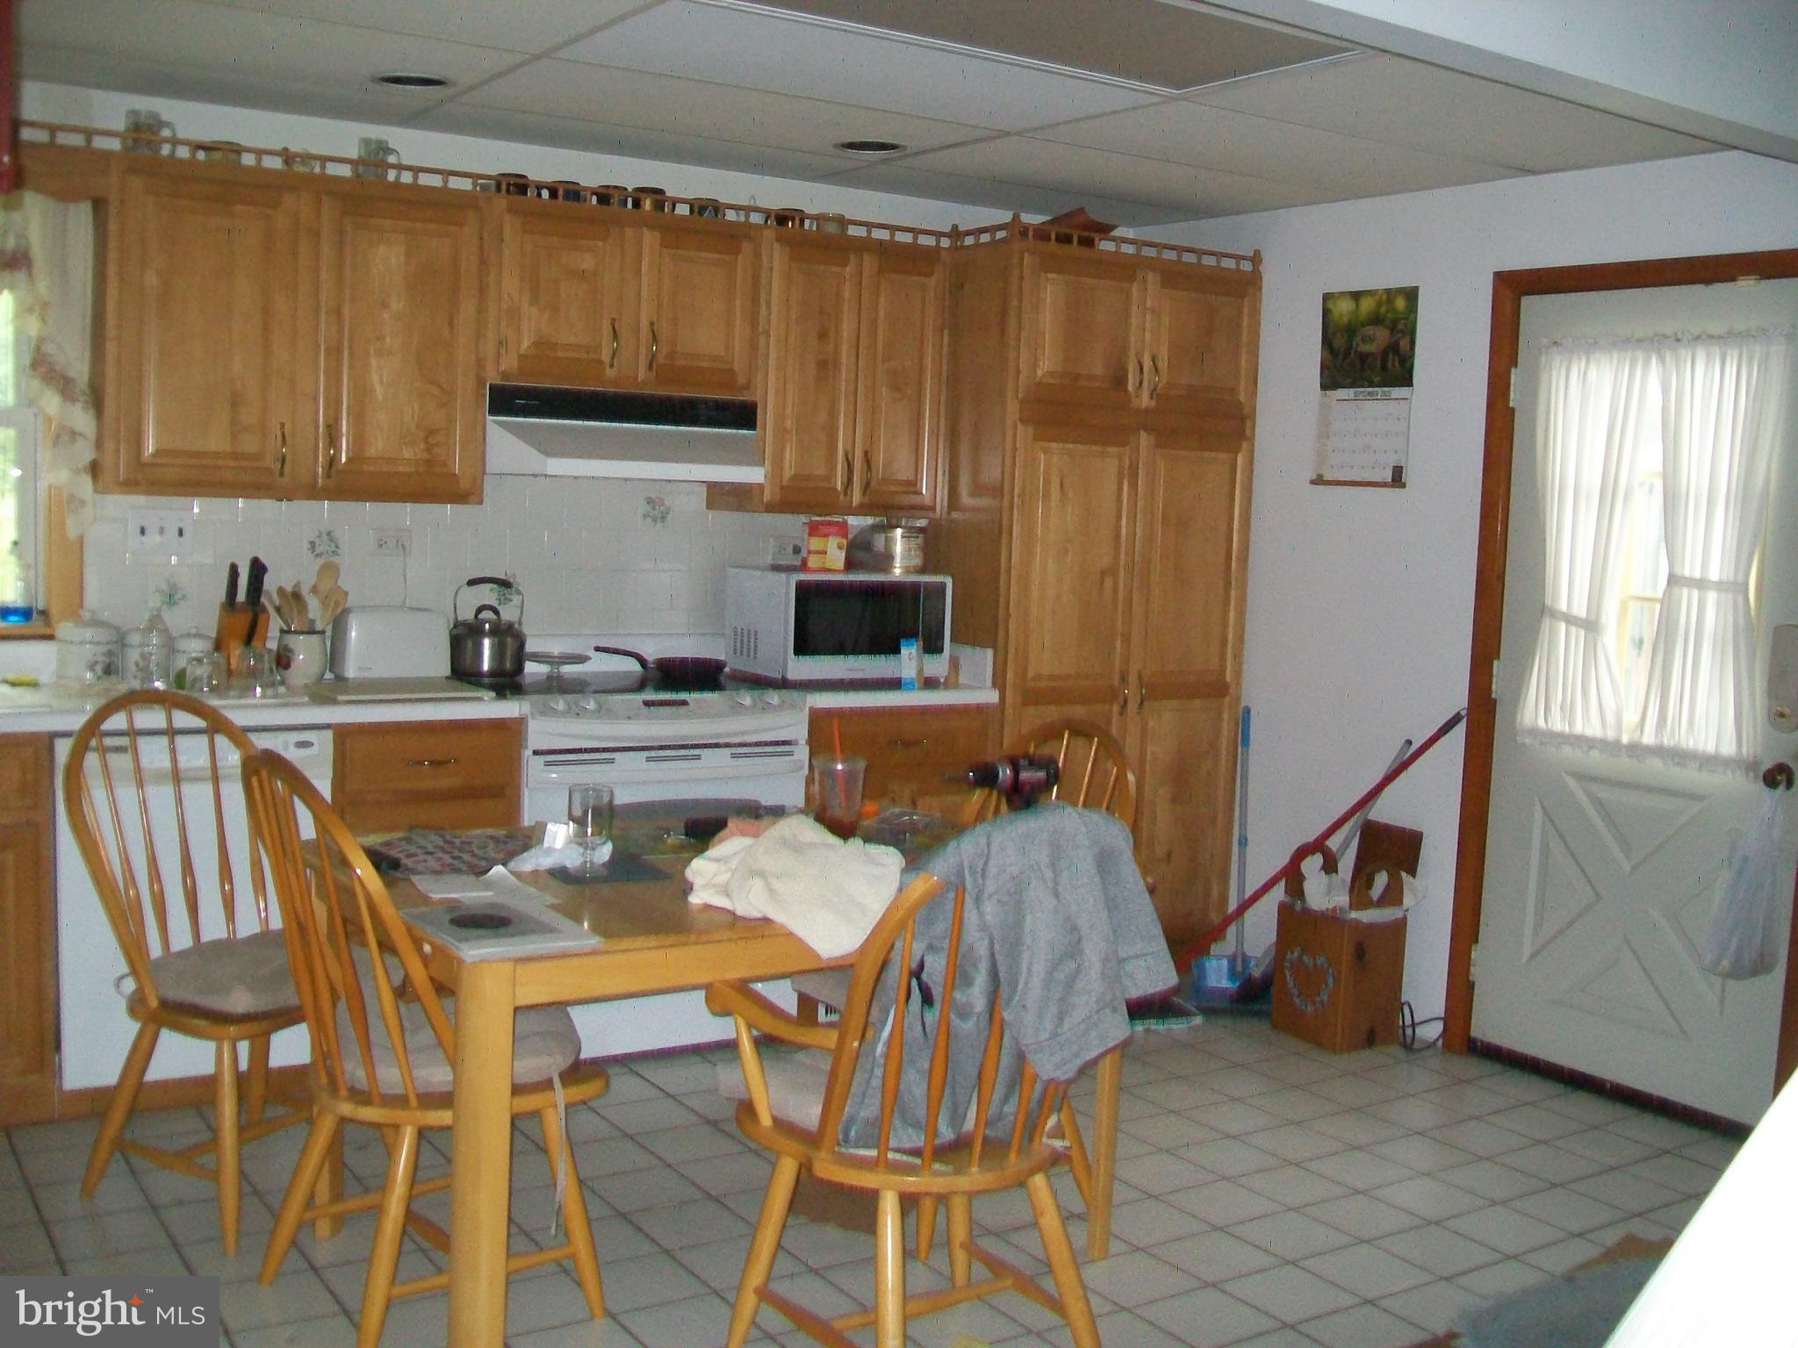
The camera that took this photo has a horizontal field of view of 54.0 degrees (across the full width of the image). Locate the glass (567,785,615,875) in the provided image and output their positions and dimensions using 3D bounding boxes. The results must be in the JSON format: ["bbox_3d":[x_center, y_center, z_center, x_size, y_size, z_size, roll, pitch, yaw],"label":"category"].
[{"bbox_3d":[-0.566,0.283,3.228,0.083,0.155,0.083,-1,7,-32],"label":"glass"}]

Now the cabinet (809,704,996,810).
[{"bbox_3d":[-0.156,0.472,5.081,0.595,0.840,0.610,-1,7,-32],"label":"cabinet"}]

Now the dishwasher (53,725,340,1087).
[{"bbox_3d":[-1.677,0.479,4.095,0.600,0.800,0.600,-1,7,-32],"label":"dishwasher"}]

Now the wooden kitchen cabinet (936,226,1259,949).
[{"bbox_3d":[0.501,-0.174,5.364,0.917,2.157,0.636,-1,6,-33],"label":"wooden kitchen cabinet"}]

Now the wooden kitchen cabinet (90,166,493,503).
[{"bbox_3d":[-1.481,-0.802,4.261,0.915,0.768,0.325,-1,7,-32],"label":"wooden kitchen cabinet"}]

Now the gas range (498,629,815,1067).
[{"bbox_3d":[-0.715,0.456,4.600,0.775,0.960,0.670,-1,6,-33],"label":"gas range"}]

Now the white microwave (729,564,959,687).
[{"bbox_3d":[-0.173,-0.135,4.998,0.520,0.300,0.360,-1,7,-32],"label":"white microwave"}]

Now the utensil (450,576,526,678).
[{"bbox_3d":[-1.073,-0.123,4.618,0.205,0.260,0.215,2,6,0],"label":"utensil"}]

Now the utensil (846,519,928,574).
[{"bbox_3d":[-0.029,-0.364,5.041,0.200,0.150,0.190,2,5,0],"label":"utensil"}]

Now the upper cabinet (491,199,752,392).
[{"bbox_3d":[-0.758,-0.965,4.628,0.780,0.463,0.333,-1,6,-33],"label":"upper cabinet"}]

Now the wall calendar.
[{"bbox_3d":[1.293,-0.796,4.933,0.018,0.553,0.350,-1,6,-33],"label":"wall calendar"}]

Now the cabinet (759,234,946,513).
[{"bbox_3d":[-0.190,-0.834,5.016,0.598,0.762,0.333,-1,6,-33],"label":"cabinet"}]

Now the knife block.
[{"bbox_3d":[-1.569,-0.077,4.220,0.107,0.190,0.150,-1,6,-33],"label":"knife block"}]

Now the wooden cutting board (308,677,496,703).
[{"bbox_3d":[-1.215,0.039,4.260,0.390,0.018,0.400,-1,7,-32],"label":"wooden cutting board"}]

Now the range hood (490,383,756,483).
[{"bbox_3d":[-0.731,-0.619,4.596,0.780,0.225,0.485,-1,6,-33],"label":"range hood"}]

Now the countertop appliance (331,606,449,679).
[{"bbox_3d":[-1.276,-0.079,4.425,0.269,0.178,0.160,-1,6,-33],"label":"countertop appliance"}]

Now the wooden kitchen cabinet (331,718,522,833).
[{"bbox_3d":[-1.244,0.498,4.304,0.456,0.881,0.632,-1,6,-33],"label":"wooden kitchen cabinet"}]

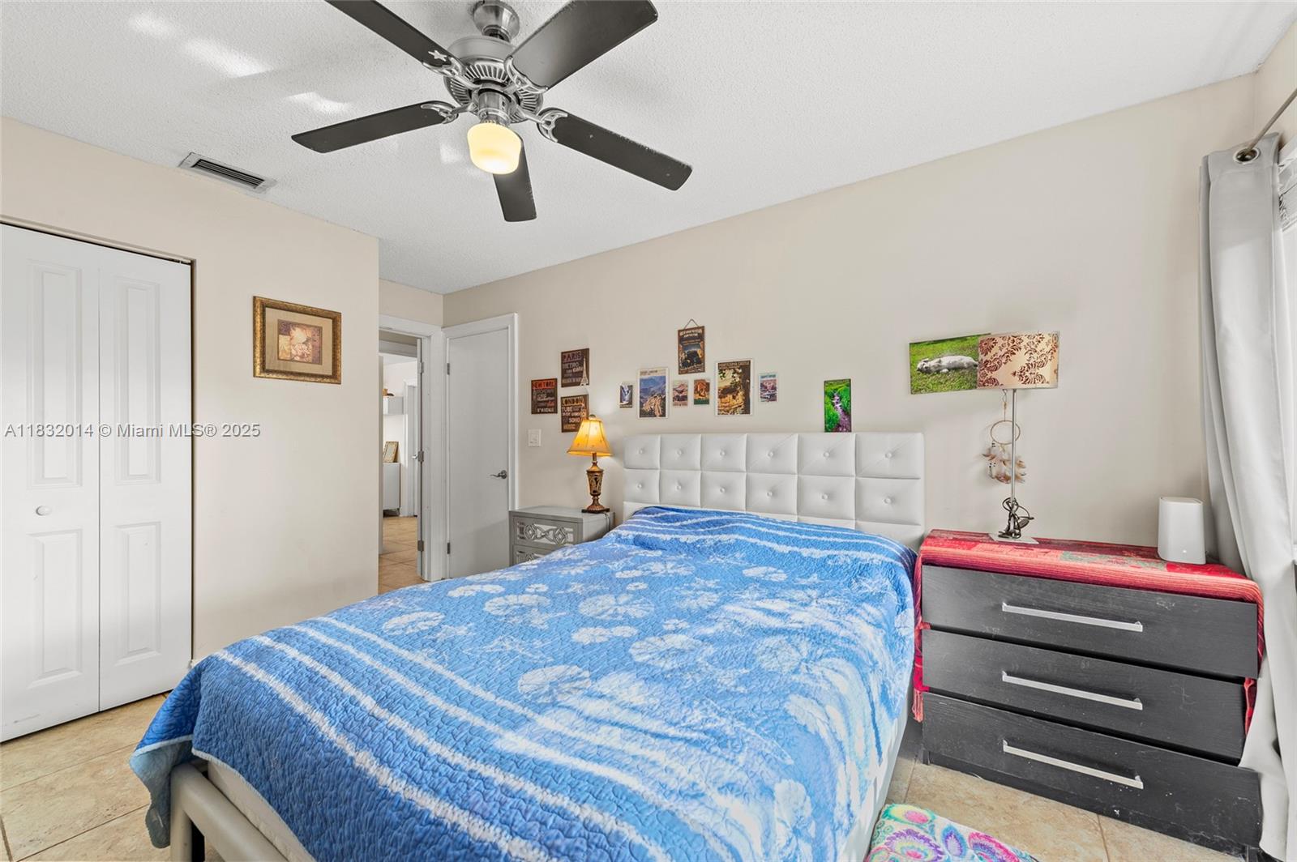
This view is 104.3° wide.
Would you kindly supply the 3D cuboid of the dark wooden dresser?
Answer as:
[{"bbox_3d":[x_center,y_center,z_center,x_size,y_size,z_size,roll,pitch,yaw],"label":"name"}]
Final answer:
[{"bbox_3d":[1.446,0.803,1.779,0.813,0.764,0.477,-1,-1,33],"label":"dark wooden dresser"}]

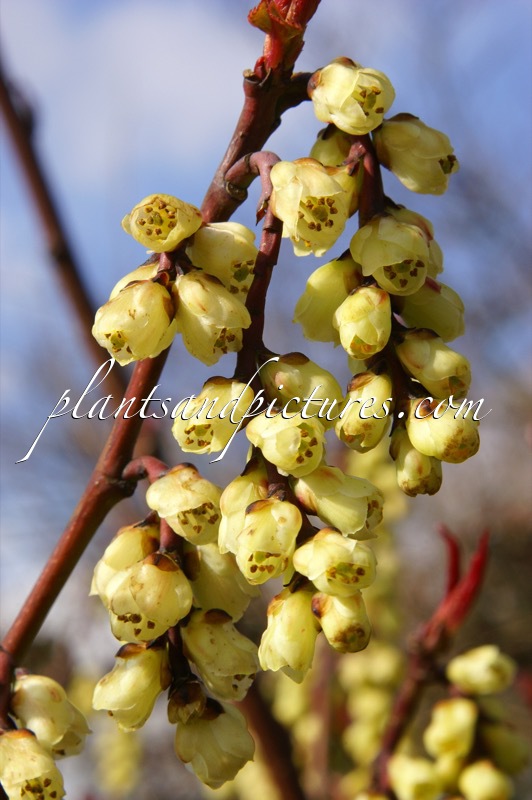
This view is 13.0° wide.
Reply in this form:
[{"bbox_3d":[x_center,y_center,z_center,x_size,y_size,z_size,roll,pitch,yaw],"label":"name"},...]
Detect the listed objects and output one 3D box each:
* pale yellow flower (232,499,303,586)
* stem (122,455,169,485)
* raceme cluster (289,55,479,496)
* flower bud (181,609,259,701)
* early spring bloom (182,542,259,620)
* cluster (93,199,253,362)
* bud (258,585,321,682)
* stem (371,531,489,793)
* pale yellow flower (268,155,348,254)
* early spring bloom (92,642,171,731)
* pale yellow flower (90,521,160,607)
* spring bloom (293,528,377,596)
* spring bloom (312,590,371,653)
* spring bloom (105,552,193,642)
[{"bbox_3d":[0.000,0.015,0.249,0.007,0.010,0.007,1,-34,-7],"label":"pale yellow flower"},{"bbox_3d":[-0.014,0.008,0.272,0.005,0.003,0.003,0,0,0],"label":"stem"},{"bbox_3d":[0.015,-0.016,0.294,0.024,0.055,0.021,0,-5,0],"label":"raceme cluster"},{"bbox_3d":[-0.005,0.030,0.275,0.008,0.010,0.008,-38,-22,22],"label":"flower bud"},{"bbox_3d":[-0.006,0.022,0.277,0.010,0.008,0.008,49,-24,-18],"label":"early spring bloom"},{"bbox_3d":[-0.011,-0.015,0.290,0.020,0.021,0.017,0,-5,0],"label":"cluster"},{"bbox_3d":[0.003,0.027,0.272,0.007,0.011,0.007,10,-3,0],"label":"bud"},{"bbox_3d":[0.024,0.039,0.345,0.009,0.042,0.007,22,0,0],"label":"stem"},{"bbox_3d":[0.005,-0.023,0.275,0.009,0.009,0.009,10,24,-4],"label":"pale yellow flower"},{"bbox_3d":[-0.016,0.034,0.276,0.008,0.010,0.008,31,-9,-3],"label":"early spring bloom"},{"bbox_3d":[-0.015,0.018,0.257,0.008,0.010,0.008,27,-6,10],"label":"pale yellow flower"},{"bbox_3d":[0.008,0.019,0.273,0.008,0.008,0.009,3,32,-27],"label":"spring bloom"},{"bbox_3d":[0.009,0.026,0.273,0.006,0.008,0.006,4,-49,-46],"label":"spring bloom"},{"bbox_3d":[-0.014,0.024,0.286,0.010,0.010,0.009,-2,-49,27],"label":"spring bloom"}]

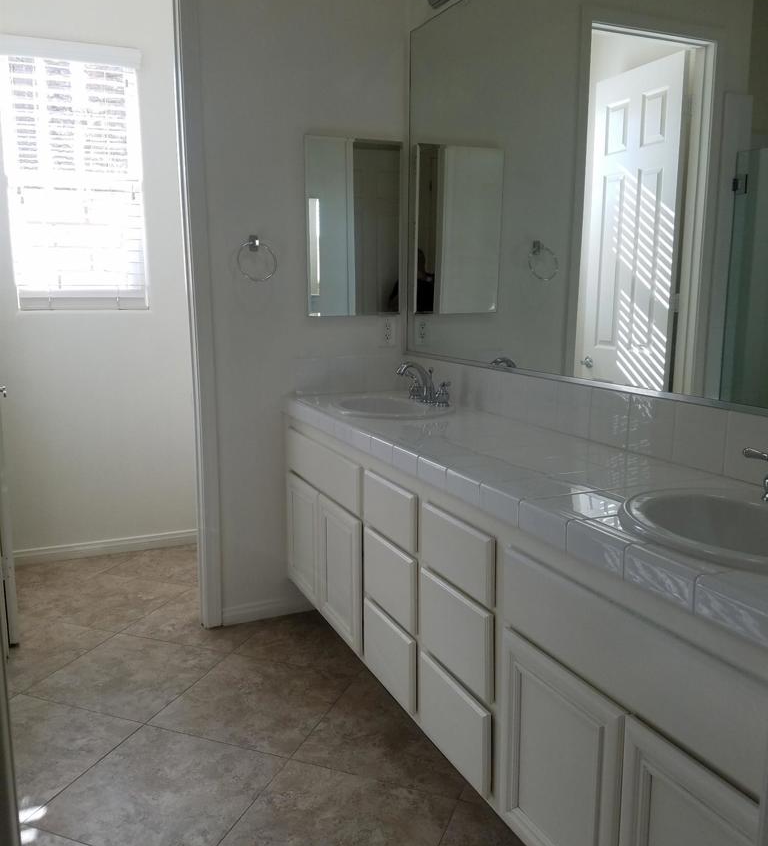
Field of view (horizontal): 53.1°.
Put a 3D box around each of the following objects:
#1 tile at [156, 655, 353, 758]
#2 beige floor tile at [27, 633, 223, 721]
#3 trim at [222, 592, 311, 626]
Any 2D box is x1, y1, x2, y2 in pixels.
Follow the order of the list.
[{"bbox_3d":[-0.412,0.901,2.497,0.487,0.010,0.487,4,11,20],"label":"tile"},{"bbox_3d":[-0.872,0.872,2.663,0.487,0.010,0.487,4,11,20],"label":"beige floor tile"},{"bbox_3d":[-0.454,0.749,3.116,0.399,0.073,0.014,-5,11,-24],"label":"trim"}]

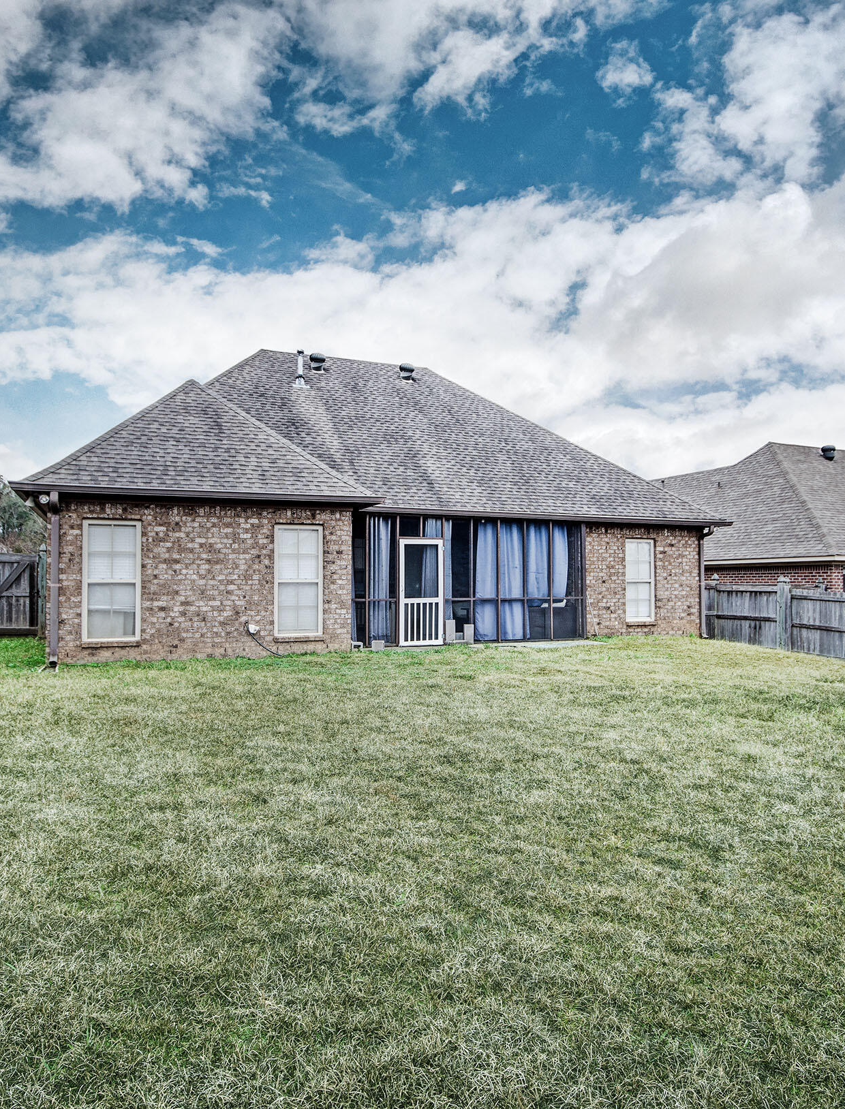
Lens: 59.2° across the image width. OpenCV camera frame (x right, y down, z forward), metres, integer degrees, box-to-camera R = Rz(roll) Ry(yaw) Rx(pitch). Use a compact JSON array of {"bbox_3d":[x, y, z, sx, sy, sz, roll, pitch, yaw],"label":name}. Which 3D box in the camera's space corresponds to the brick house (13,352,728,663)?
[{"bbox_3d":[-1.614,-1.528,19.128,14.635,7.040,12.928,1,-2,-24],"label":"brick house"}]

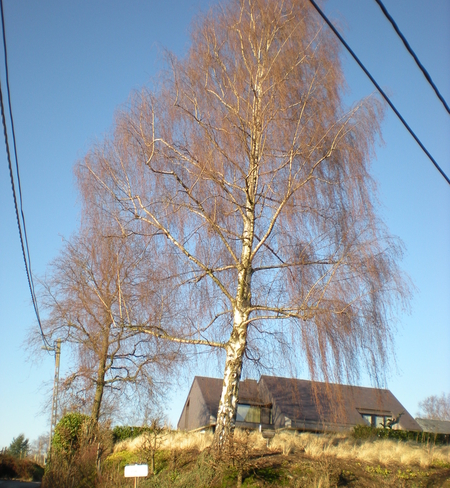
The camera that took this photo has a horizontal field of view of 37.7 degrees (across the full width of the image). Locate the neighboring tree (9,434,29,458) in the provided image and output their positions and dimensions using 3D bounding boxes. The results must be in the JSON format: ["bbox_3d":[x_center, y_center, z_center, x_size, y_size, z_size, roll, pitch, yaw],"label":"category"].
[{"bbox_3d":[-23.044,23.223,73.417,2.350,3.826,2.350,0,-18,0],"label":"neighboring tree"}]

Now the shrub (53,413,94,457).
[{"bbox_3d":[-6.631,8.350,28.831,1.900,1.893,1.800,0,-18,0],"label":"shrub"}]

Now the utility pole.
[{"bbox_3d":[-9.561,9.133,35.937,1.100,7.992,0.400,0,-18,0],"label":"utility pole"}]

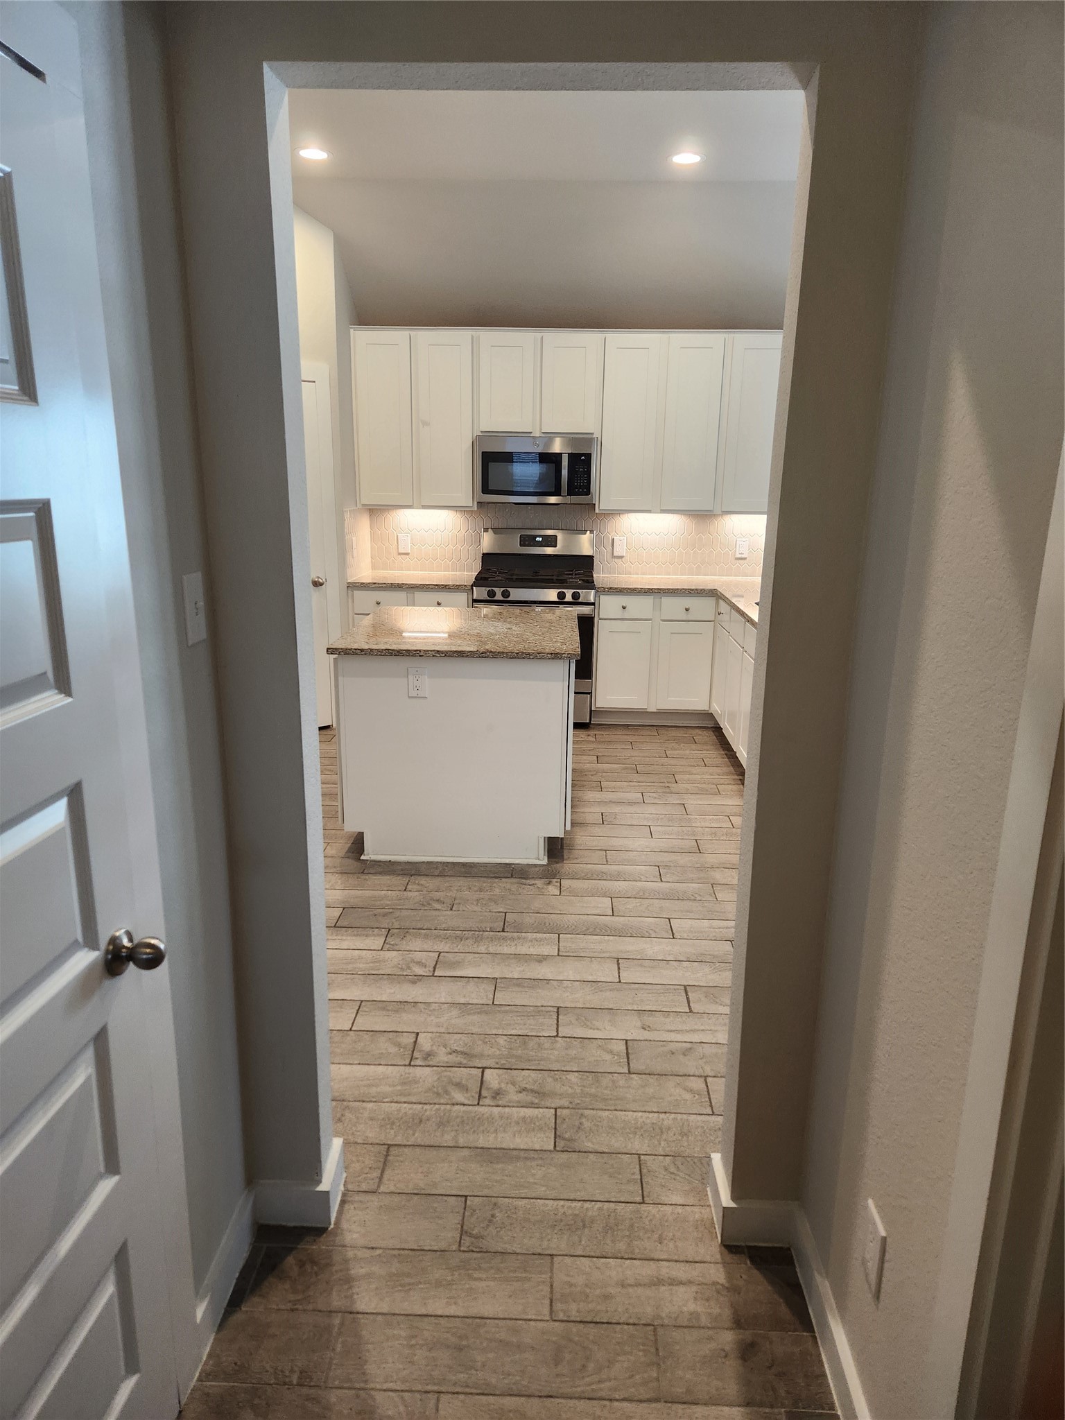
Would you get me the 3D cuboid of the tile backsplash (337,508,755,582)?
[{"bbox_3d":[0.266,-1.067,6.143,2.775,0.453,0.640,1,15,2],"label":"tile backsplash"}]

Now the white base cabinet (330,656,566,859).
[{"bbox_3d":[-0.299,0.080,4.385,0.967,0.878,1.102,1,14,2],"label":"white base cabinet"}]

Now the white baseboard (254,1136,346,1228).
[{"bbox_3d":[-0.513,1.053,2.108,0.161,0.097,0.160,1,14,2],"label":"white baseboard"}]

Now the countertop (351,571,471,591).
[{"bbox_3d":[-0.753,-0.850,6.188,0.780,0.033,0.639,1,14,2],"label":"countertop"}]

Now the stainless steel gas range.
[{"bbox_3d":[0.019,-0.545,6.243,0.760,1.210,0.695,1,15,2],"label":"stainless steel gas range"}]

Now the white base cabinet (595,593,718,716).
[{"bbox_3d":[0.779,-0.409,6.248,0.758,0.807,0.620,1,14,2],"label":"white base cabinet"}]

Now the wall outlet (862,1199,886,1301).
[{"bbox_3d":[0.559,0.887,1.550,0.006,0.120,0.075,1,14,2],"label":"wall outlet"}]

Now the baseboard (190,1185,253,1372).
[{"bbox_3d":[-0.622,1.143,1.919,0.015,0.093,0.360,1,15,2],"label":"baseboard"}]

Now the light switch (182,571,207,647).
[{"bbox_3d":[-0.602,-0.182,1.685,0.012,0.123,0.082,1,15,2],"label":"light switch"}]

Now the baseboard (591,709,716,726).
[{"bbox_3d":[0.809,0.049,6.185,0.845,0.108,0.020,1,15,2],"label":"baseboard"}]

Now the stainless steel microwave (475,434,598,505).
[{"bbox_3d":[0.036,-1.549,6.105,0.752,0.407,0.400,1,14,2],"label":"stainless steel microwave"}]

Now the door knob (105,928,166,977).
[{"bbox_3d":[-0.596,0.366,1.412,0.066,0.066,0.066,1,15,2],"label":"door knob"}]

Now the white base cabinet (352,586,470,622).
[{"bbox_3d":[-0.765,-0.430,6.304,0.767,0.837,0.620,1,14,2],"label":"white base cabinet"}]

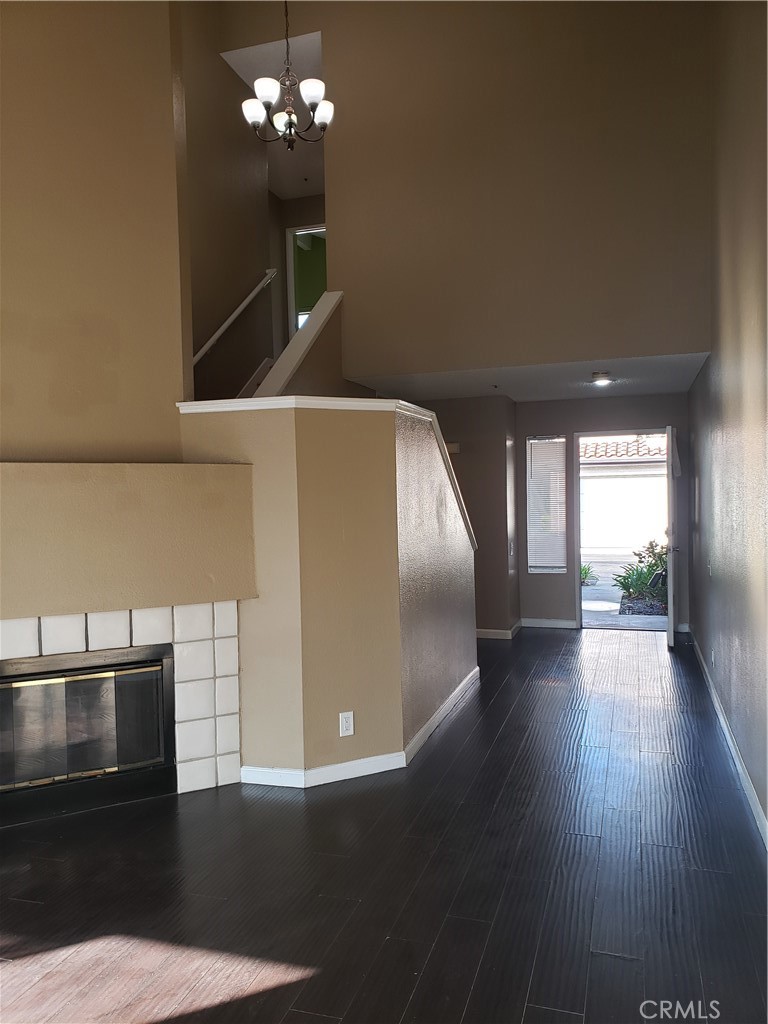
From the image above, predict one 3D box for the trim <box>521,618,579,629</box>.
[{"bbox_3d":[1.748,1.187,8.130,0.593,0.093,0.018,-1,2,18],"label":"trim"}]

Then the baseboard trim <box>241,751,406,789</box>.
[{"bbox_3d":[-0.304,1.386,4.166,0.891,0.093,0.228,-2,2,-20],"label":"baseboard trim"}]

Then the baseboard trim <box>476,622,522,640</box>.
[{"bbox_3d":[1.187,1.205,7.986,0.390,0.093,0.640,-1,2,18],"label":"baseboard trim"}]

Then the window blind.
[{"bbox_3d":[1.725,-0.073,8.115,0.406,1.425,0.040,-1,2,18],"label":"window blind"}]

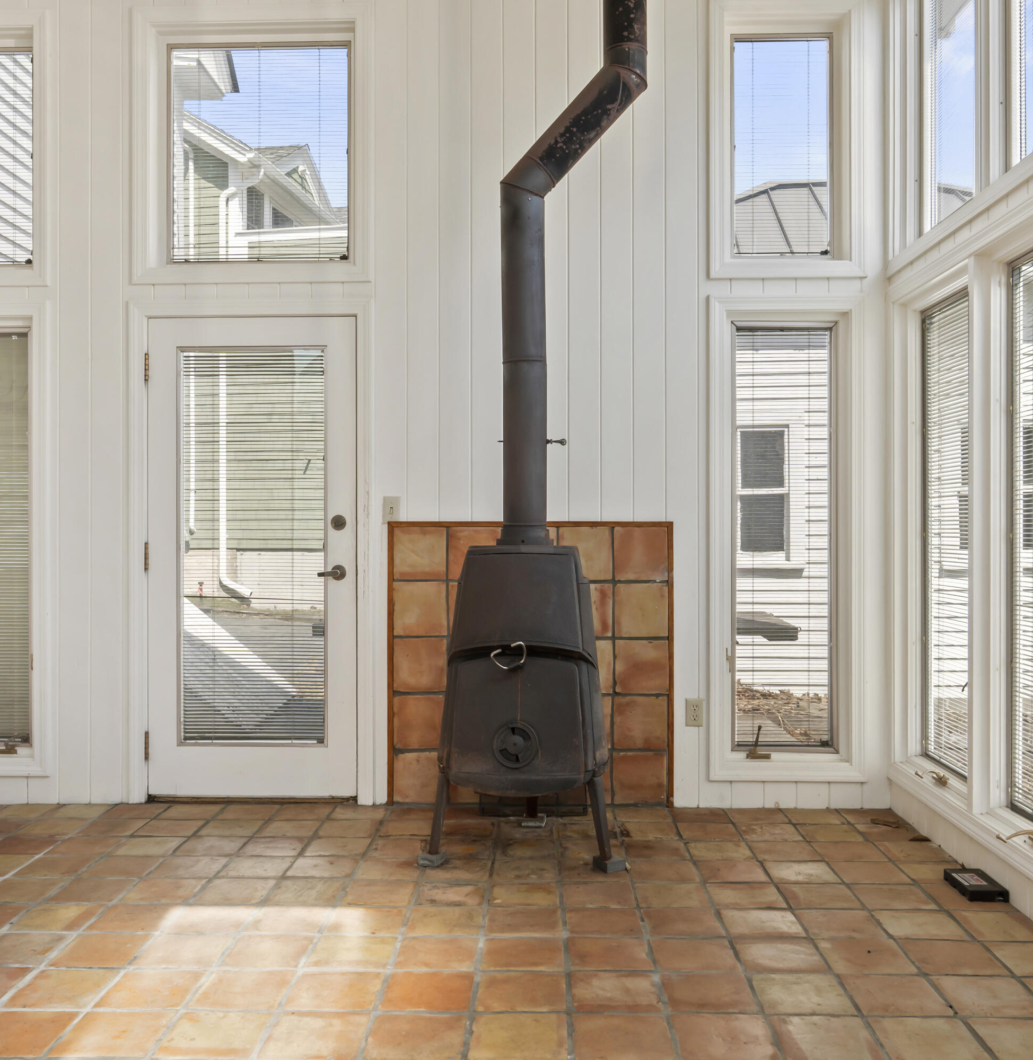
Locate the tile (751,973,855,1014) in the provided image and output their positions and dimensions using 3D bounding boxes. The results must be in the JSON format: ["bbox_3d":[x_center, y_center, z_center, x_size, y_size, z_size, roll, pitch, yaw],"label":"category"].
[{"bbox_3d":[0.709,1.161,2.641,0.212,0.016,0.225,0,0,2],"label":"tile"}]

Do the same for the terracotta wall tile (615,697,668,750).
[{"bbox_3d":[0.504,0.781,4.285,0.212,0.207,0.013,0,0,2],"label":"terracotta wall tile"}]

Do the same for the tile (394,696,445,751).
[{"bbox_3d":[-0.401,0.806,4.430,0.222,0.217,0.020,0,0,1],"label":"tile"}]

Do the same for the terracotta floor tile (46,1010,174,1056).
[{"bbox_3d":[-0.928,1.163,2.438,0.211,0.016,0.222,0,0,2],"label":"terracotta floor tile"}]

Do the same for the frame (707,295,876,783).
[{"bbox_3d":[1.128,0.037,4.427,0.655,2.010,0.130,0,0,1],"label":"frame"}]

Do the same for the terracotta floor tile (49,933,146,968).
[{"bbox_3d":[-1.147,1.163,2.919,0.206,0.016,0.225,0,0,2],"label":"terracotta floor tile"}]

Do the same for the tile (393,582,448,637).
[{"bbox_3d":[-0.389,0.322,4.322,0.218,0.219,0.013,0,0,2],"label":"tile"}]

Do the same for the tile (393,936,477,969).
[{"bbox_3d":[-0.215,1.170,2.914,0.218,0.013,0.219,0,0,1],"label":"tile"}]

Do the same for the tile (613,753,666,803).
[{"bbox_3d":[0.515,1.040,4.442,0.223,0.207,0.016,0,0,2],"label":"tile"}]

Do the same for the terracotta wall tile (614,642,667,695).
[{"bbox_3d":[0.519,0.571,4.407,0.223,0.219,0.020,0,0,1],"label":"terracotta wall tile"}]

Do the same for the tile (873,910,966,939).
[{"bbox_3d":[1.190,1.168,3.118,0.217,0.013,0.223,0,0,1],"label":"tile"}]

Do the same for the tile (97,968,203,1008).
[{"bbox_3d":[-0.911,1.160,2.662,0.216,0.020,0.221,0,0,1],"label":"tile"}]

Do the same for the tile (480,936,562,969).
[{"bbox_3d":[0.020,1.170,2.910,0.221,0.013,0.218,0,0,1],"label":"tile"}]

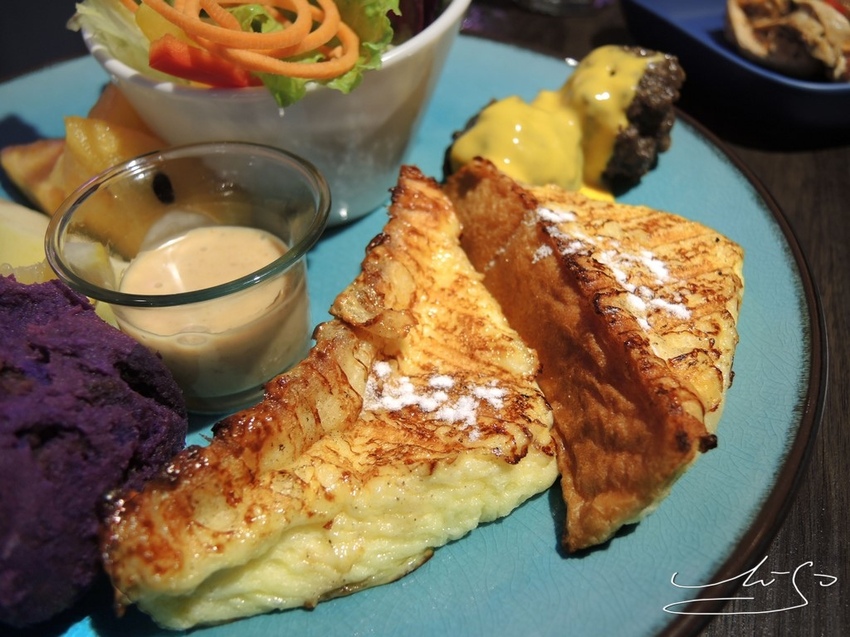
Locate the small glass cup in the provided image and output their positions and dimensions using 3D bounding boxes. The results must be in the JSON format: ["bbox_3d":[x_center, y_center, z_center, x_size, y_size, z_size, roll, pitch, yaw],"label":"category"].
[{"bbox_3d":[-0.054,-0.009,0.176,0.064,0.045,0.064,0,44,0],"label":"small glass cup"}]

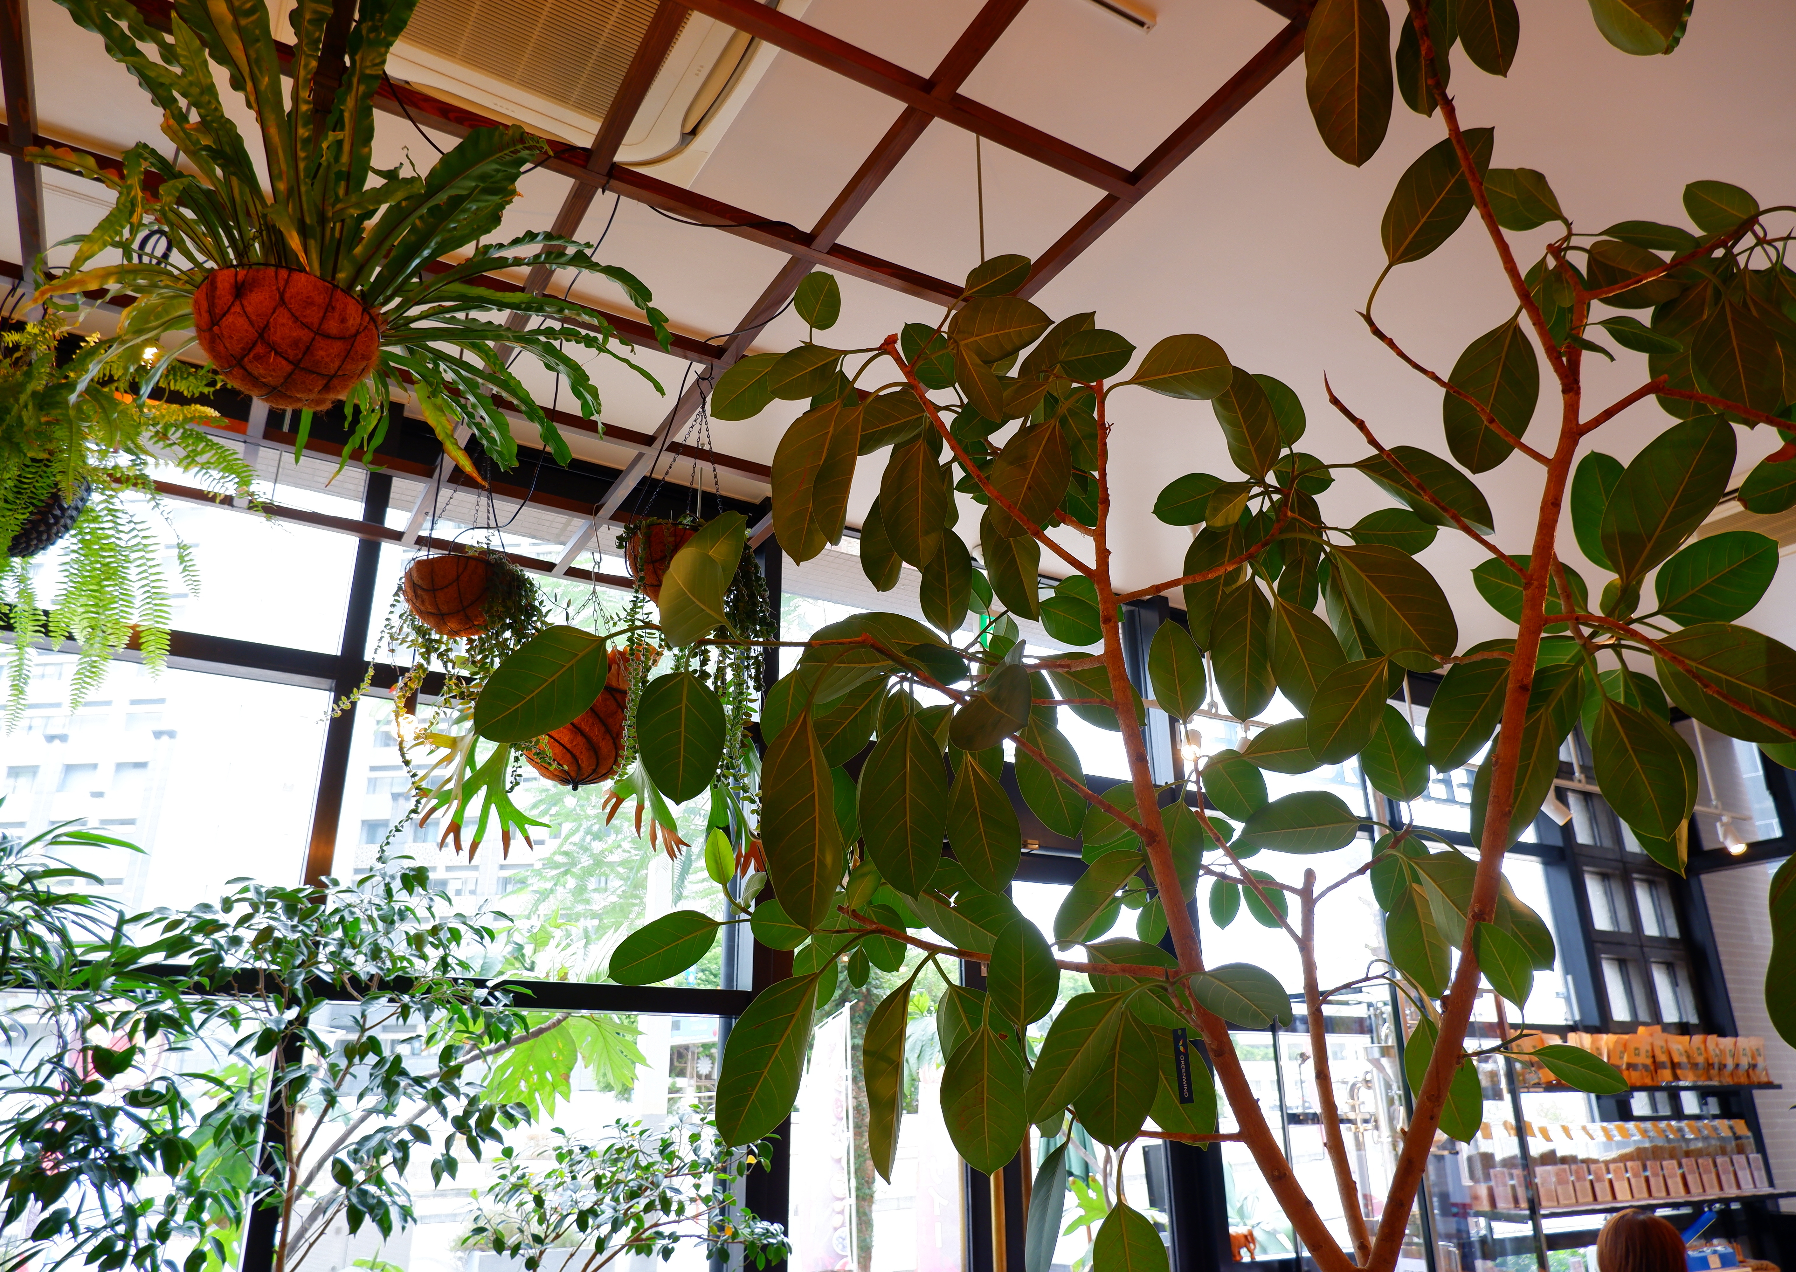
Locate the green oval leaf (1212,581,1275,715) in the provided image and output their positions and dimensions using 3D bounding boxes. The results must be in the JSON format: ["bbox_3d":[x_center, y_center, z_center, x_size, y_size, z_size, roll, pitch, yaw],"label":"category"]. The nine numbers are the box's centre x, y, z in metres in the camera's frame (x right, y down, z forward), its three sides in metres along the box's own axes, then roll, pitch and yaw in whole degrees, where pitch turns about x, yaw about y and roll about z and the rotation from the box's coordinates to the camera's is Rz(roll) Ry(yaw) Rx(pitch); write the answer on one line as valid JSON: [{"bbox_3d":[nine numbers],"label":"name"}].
[{"bbox_3d":[0.345,0.013,1.200,0.065,0.141,0.040,3,0,16],"label":"green oval leaf"}]

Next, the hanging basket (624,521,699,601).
[{"bbox_3d":[-0.460,-0.120,2.695,0.295,0.180,0.295,11,-24,-28],"label":"hanging basket"}]

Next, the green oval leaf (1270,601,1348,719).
[{"bbox_3d":[0.401,0.026,1.200,0.069,0.143,0.040,-24,0,16],"label":"green oval leaf"}]

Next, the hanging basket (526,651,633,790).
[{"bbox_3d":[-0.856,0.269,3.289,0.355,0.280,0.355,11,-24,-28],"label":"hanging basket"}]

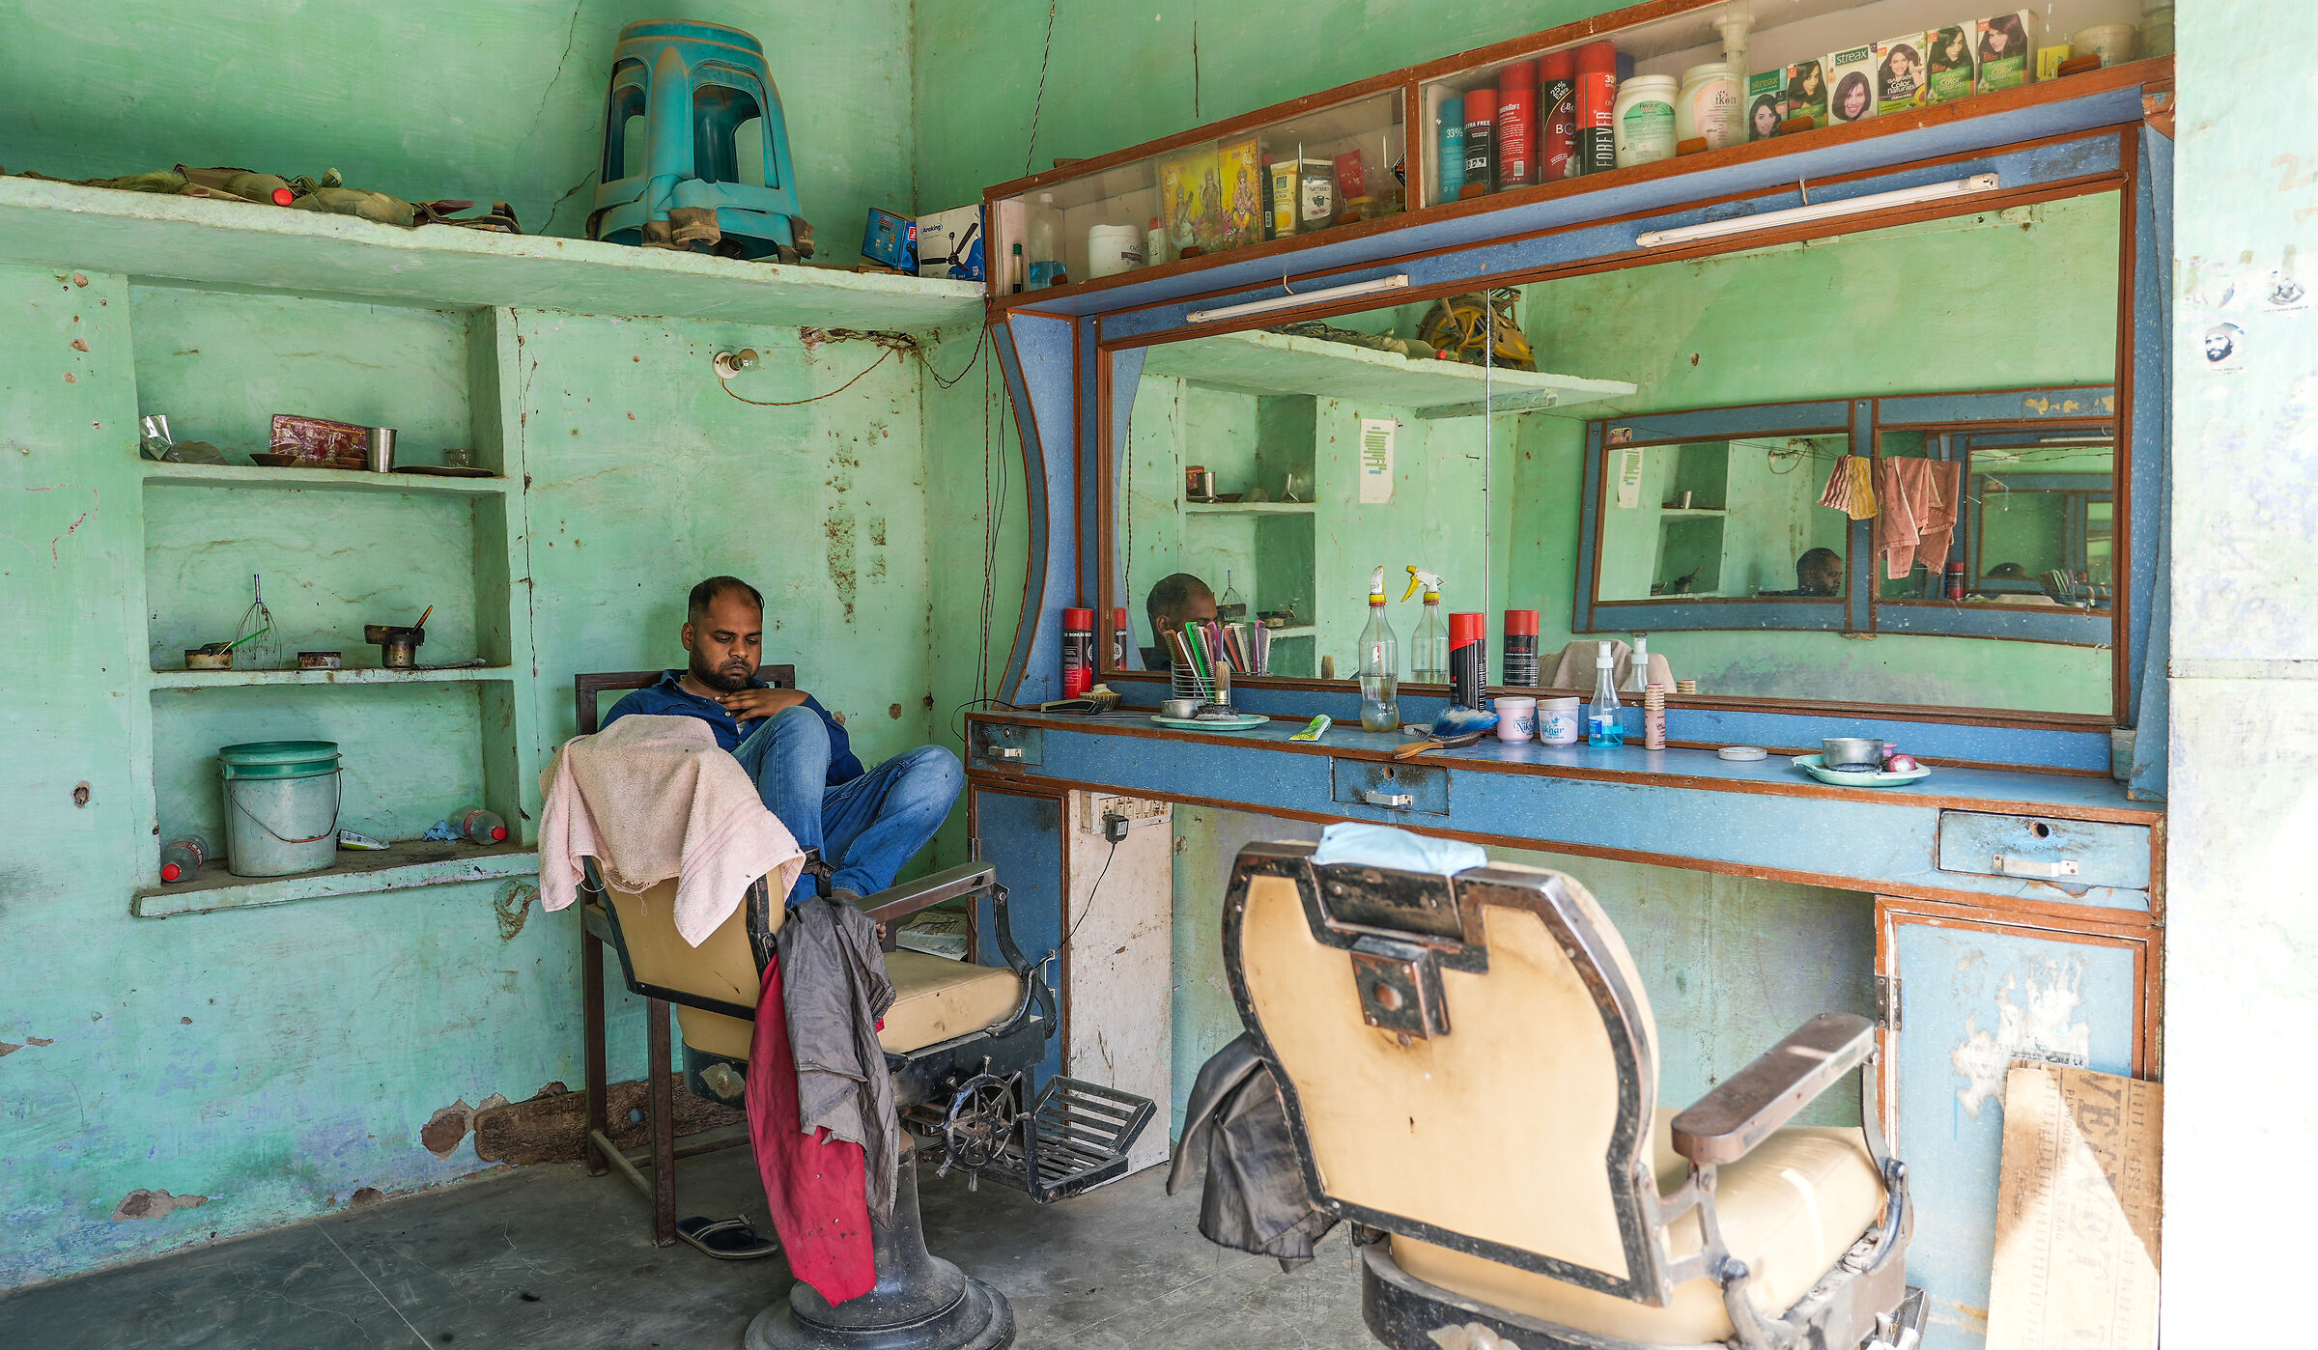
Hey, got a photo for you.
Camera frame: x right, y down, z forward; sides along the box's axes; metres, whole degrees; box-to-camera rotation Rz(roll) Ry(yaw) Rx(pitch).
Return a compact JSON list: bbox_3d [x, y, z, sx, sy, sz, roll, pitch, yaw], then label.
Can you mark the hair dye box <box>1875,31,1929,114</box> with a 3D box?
[{"bbox_3d":[1.103,-0.871,2.562,0.042,0.129,0.071,-3,4,-43],"label":"hair dye box"}]

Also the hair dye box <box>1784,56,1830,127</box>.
[{"bbox_3d":[1.004,-0.874,2.666,0.040,0.126,0.066,-3,4,-43],"label":"hair dye box"}]

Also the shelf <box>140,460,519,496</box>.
[{"bbox_3d":[-1.726,-0.403,3.592,0.679,0.029,0.231,-4,4,-38],"label":"shelf"}]

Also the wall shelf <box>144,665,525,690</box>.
[{"bbox_3d":[-1.763,0.005,3.702,0.730,0.036,0.190,-3,4,-43],"label":"wall shelf"}]

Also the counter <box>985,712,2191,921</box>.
[{"bbox_3d":[0.505,0.177,2.967,0.345,0.131,2.306,-4,5,-43],"label":"counter"}]

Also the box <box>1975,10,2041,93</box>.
[{"bbox_3d":[1.108,-0.799,2.268,0.037,0.111,0.064,-4,5,-43],"label":"box"}]

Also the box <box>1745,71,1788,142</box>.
[{"bbox_3d":[0.958,-0.874,2.716,0.040,0.122,0.071,-3,4,-43],"label":"box"}]

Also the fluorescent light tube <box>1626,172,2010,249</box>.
[{"bbox_3d":[0.965,-0.691,2.603,0.029,0.024,0.568,-4,5,-43],"label":"fluorescent light tube"}]

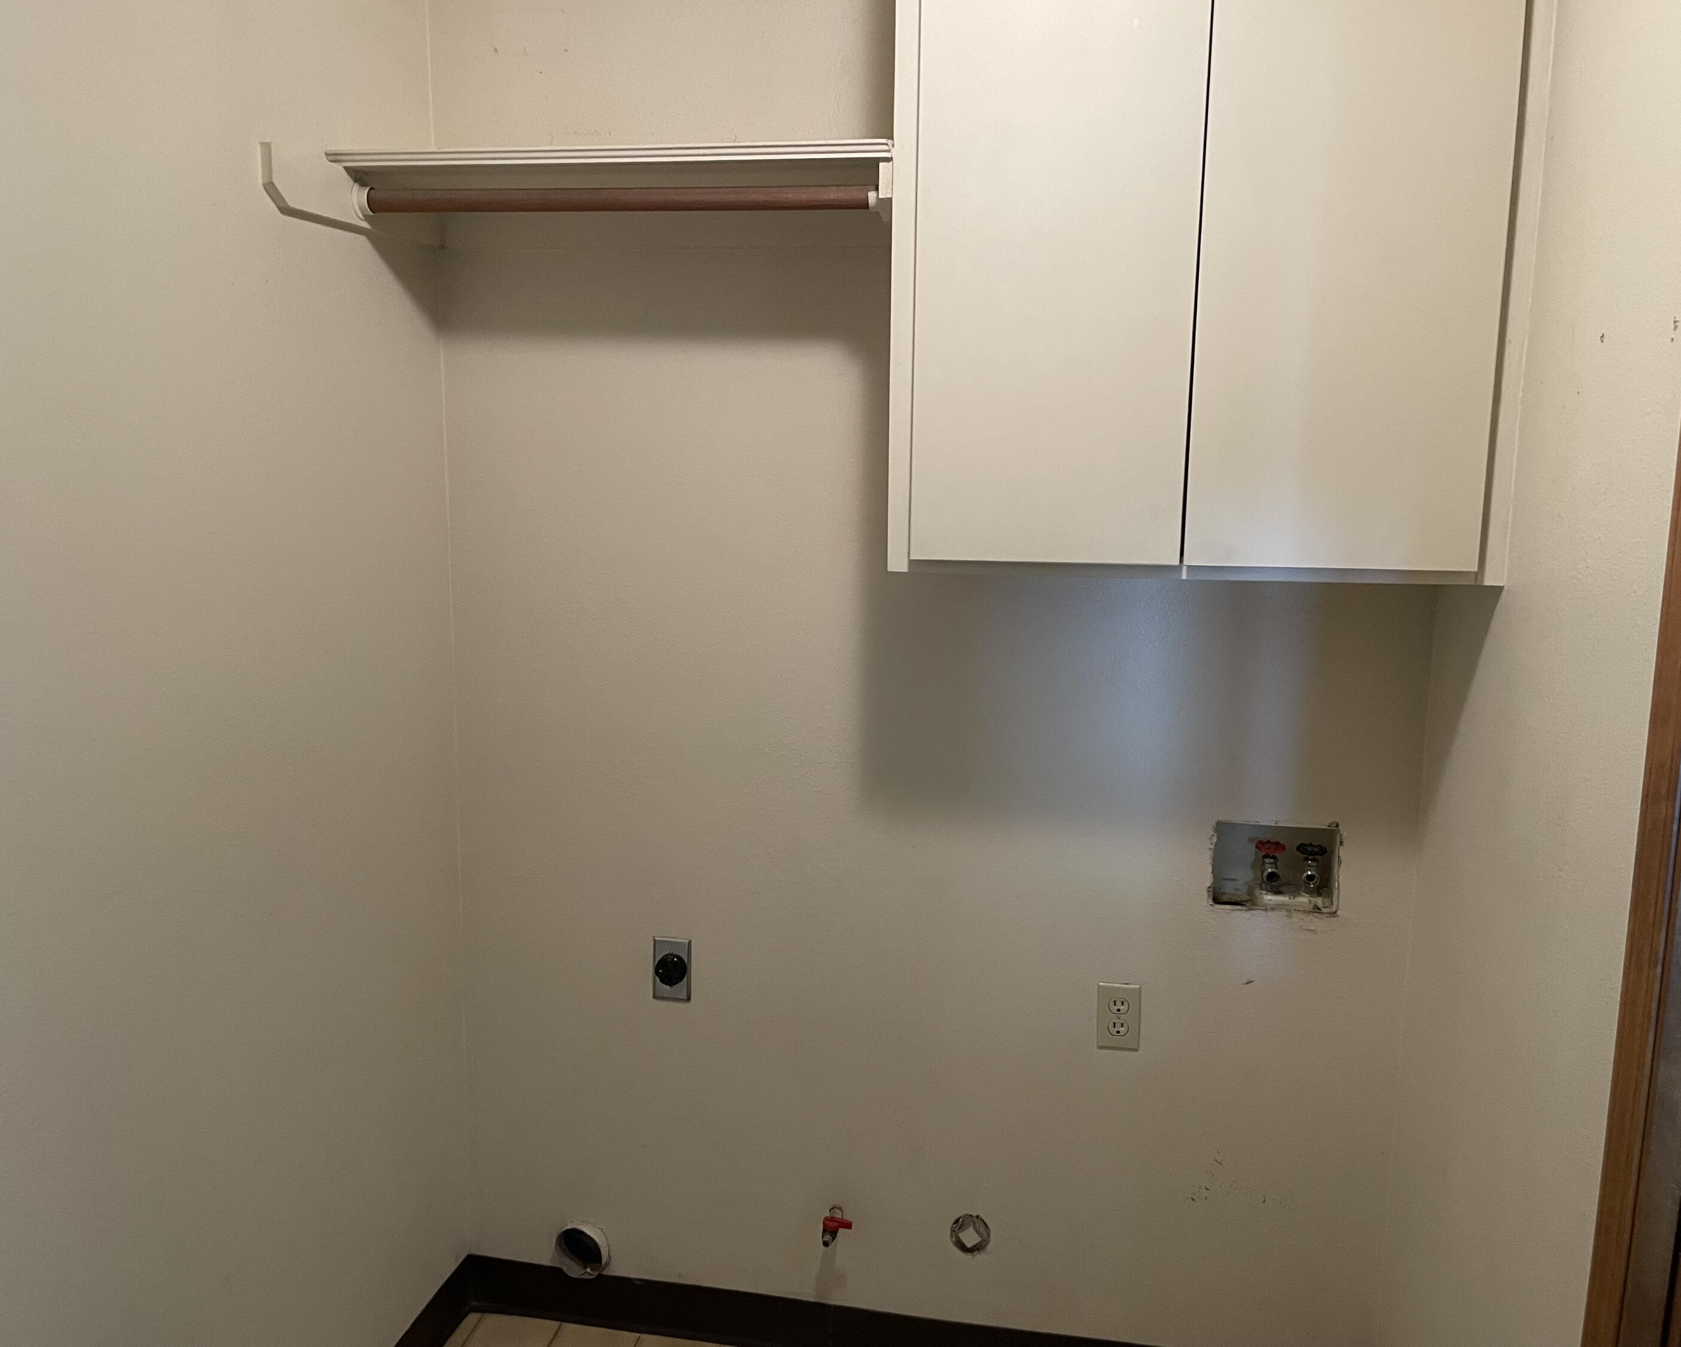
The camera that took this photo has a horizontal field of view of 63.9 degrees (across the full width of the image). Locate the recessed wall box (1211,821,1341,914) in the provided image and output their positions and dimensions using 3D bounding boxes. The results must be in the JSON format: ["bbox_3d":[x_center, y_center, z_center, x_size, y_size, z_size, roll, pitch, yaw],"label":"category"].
[{"bbox_3d":[0.699,0.303,2.182,0.192,0.142,0.080,3,10,11],"label":"recessed wall box"}]

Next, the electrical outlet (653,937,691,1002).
[{"bbox_3d":[-0.297,0.521,2.366,0.070,0.115,0.011,3,10,11],"label":"electrical outlet"}]

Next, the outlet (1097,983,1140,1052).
[{"bbox_3d":[0.460,0.570,2.226,0.070,0.115,0.011,3,10,11],"label":"outlet"}]

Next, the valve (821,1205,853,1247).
[{"bbox_3d":[-0.001,0.959,2.342,0.045,0.043,0.076,3,10,11],"label":"valve"}]

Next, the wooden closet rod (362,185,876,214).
[{"bbox_3d":[-0.331,-0.679,1.931,0.777,0.034,0.034,3,10,11],"label":"wooden closet rod"}]

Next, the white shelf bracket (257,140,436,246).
[{"bbox_3d":[-0.703,-0.700,1.997,0.018,0.085,0.480,3,10,11],"label":"white shelf bracket"}]

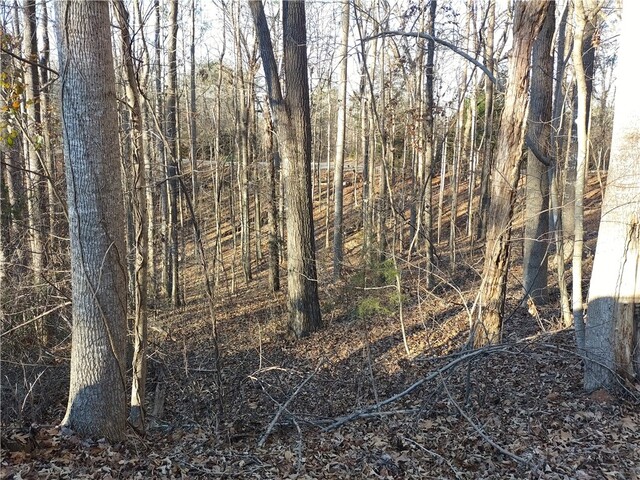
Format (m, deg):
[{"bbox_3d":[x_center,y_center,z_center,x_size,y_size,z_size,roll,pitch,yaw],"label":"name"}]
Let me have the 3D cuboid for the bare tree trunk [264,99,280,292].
[{"bbox_3d":[-1.065,-0.950,10.000,0.260,4.180,0.250,-2,5,0],"label":"bare tree trunk"}]

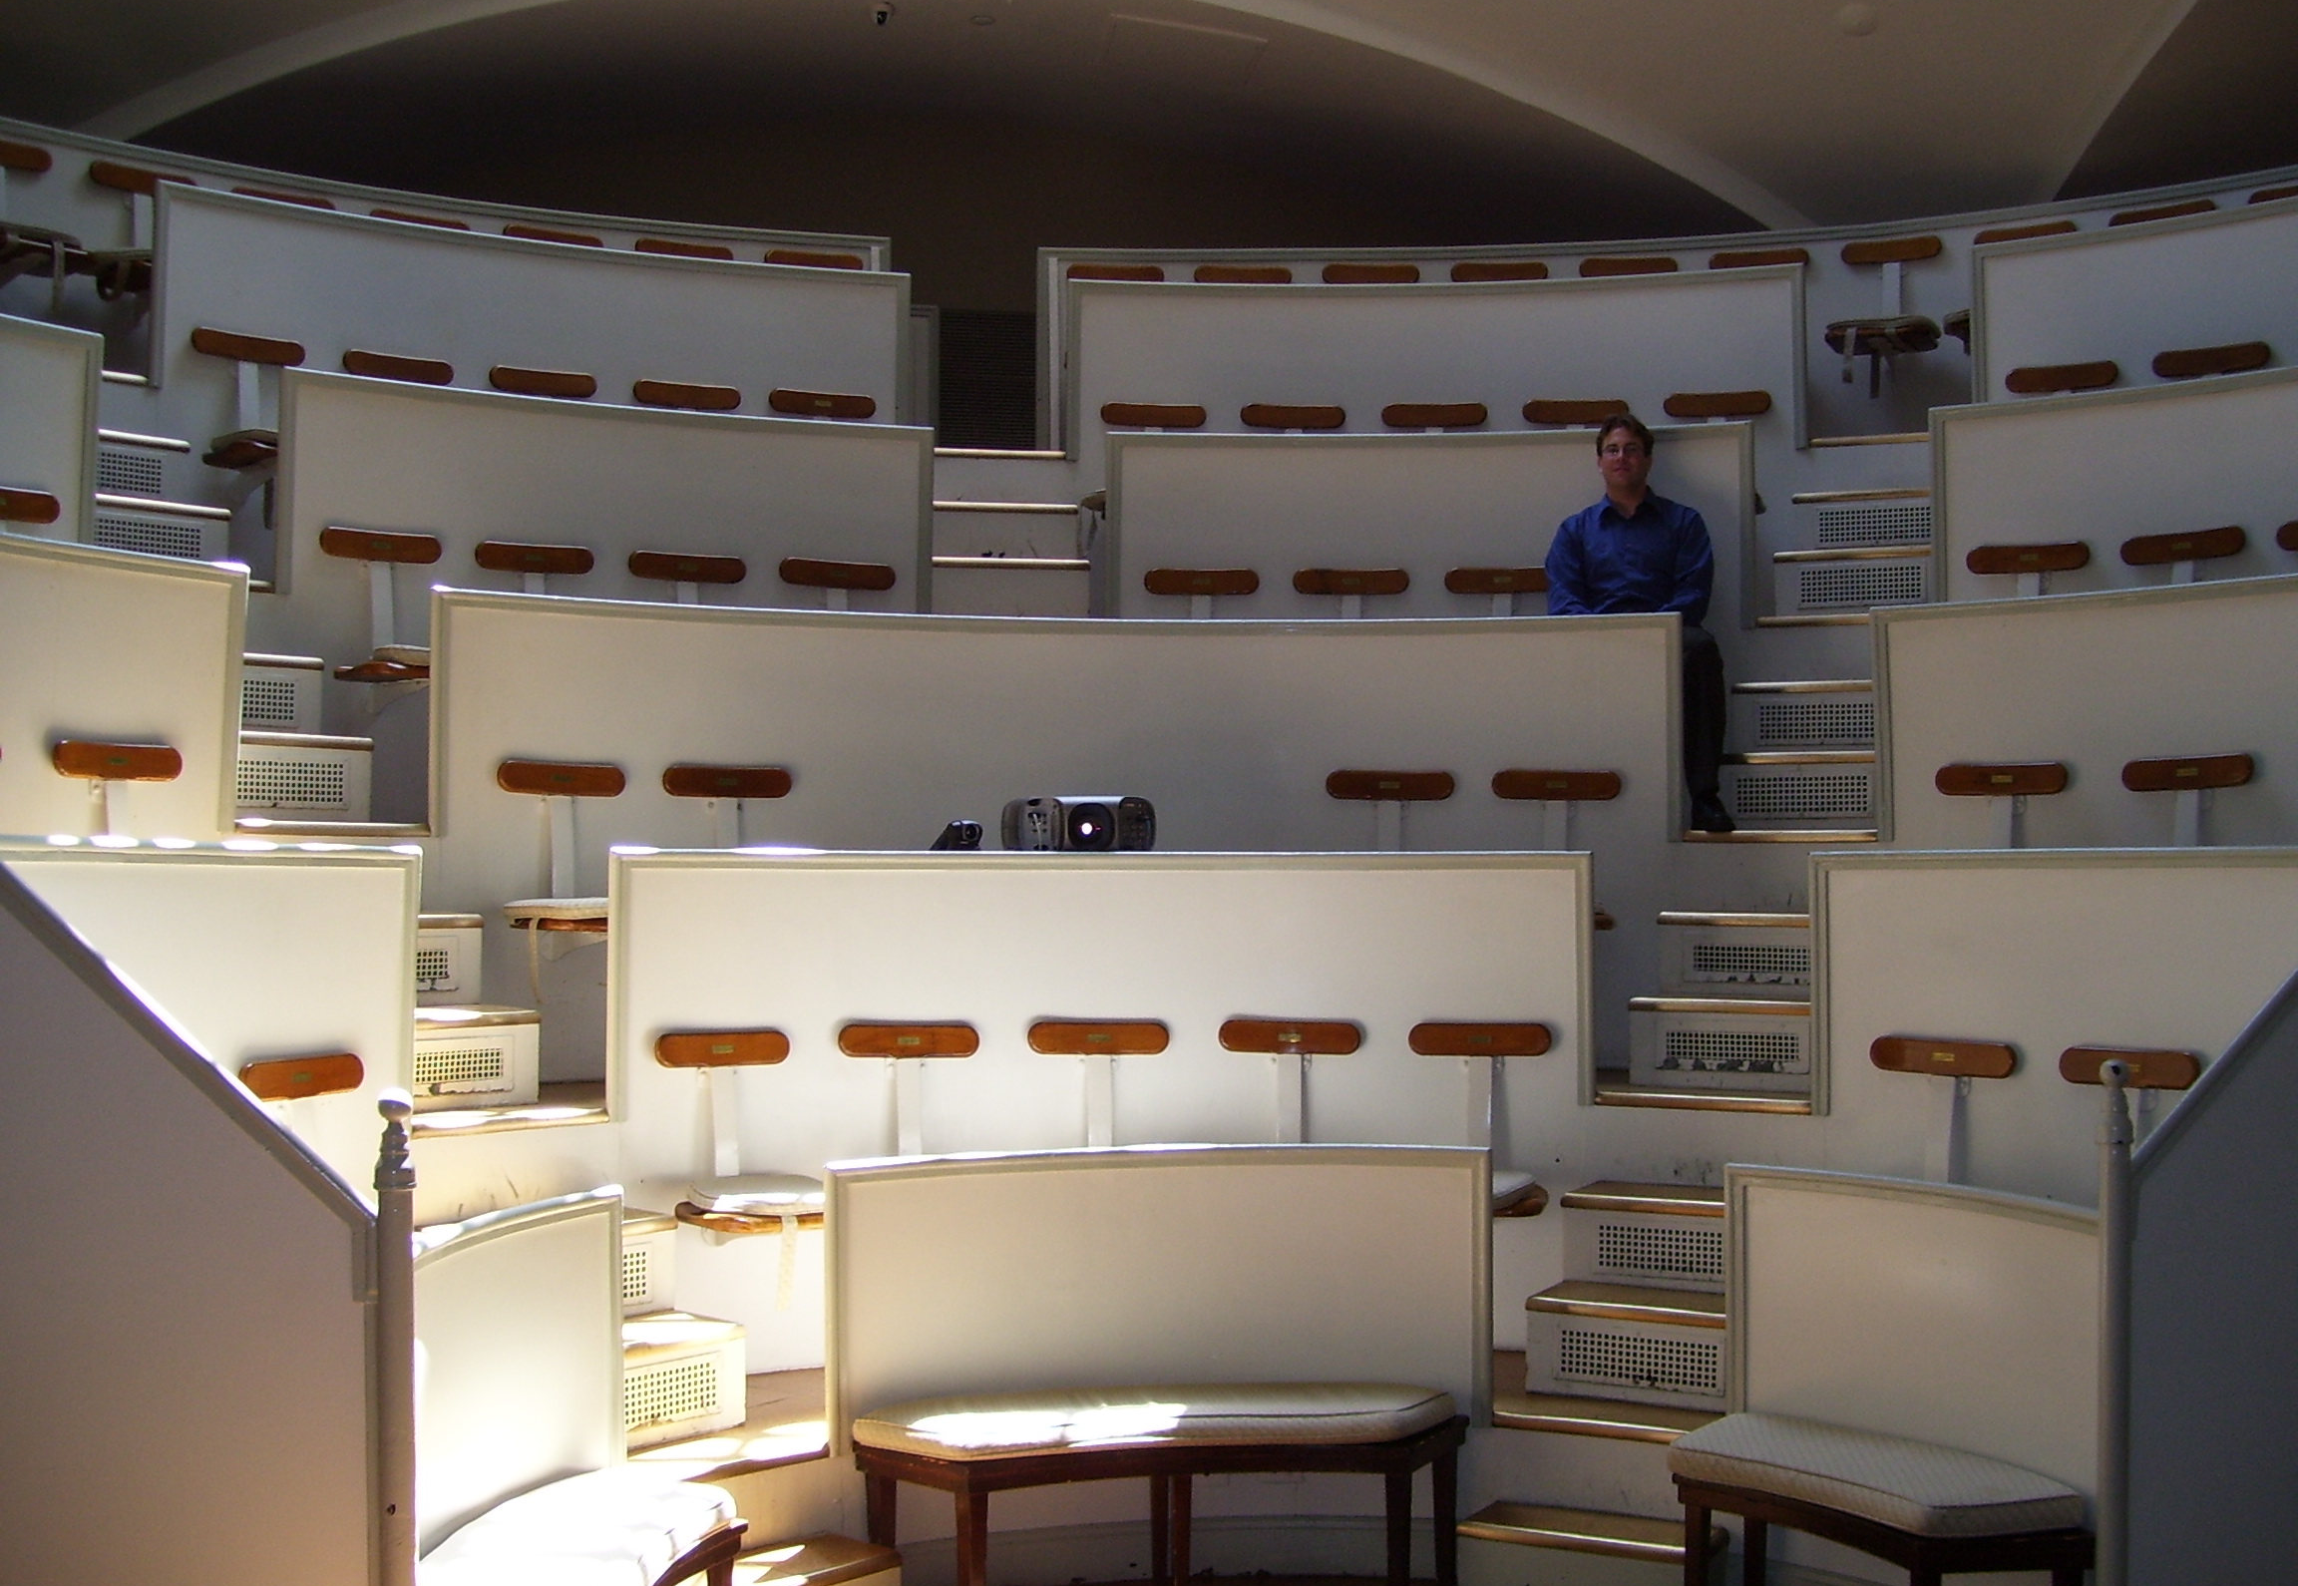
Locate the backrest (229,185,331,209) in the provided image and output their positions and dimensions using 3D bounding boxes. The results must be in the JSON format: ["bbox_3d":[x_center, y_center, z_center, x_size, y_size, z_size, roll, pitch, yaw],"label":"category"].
[{"bbox_3d":[-3.077,-2.104,8.498,0.369,0.096,0.045,2,-3,-36],"label":"backrest"}]

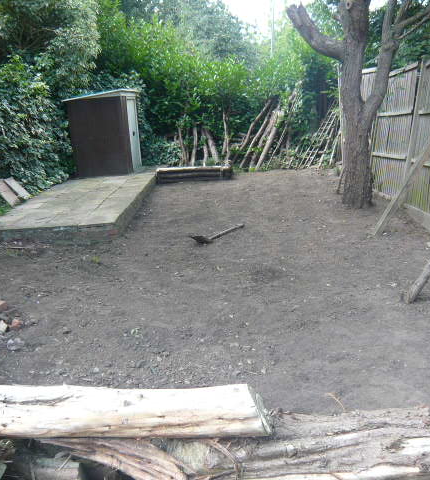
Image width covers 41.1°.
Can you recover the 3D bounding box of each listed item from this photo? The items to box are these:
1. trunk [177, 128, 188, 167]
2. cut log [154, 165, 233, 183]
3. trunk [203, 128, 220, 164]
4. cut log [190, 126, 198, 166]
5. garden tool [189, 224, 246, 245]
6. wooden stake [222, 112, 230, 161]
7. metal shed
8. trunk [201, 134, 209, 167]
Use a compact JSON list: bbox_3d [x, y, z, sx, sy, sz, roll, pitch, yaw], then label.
[{"bbox_3d":[-0.826,-2.380,14.676,0.100,1.000,0.100,-9,7,2],"label":"trunk"},{"bbox_3d":[-0.484,-1.517,13.148,1.663,0.330,0.280,-2,12,0],"label":"cut log"},{"bbox_3d":[-0.089,-2.392,14.705,0.160,1.027,0.150,-17,4,3],"label":"trunk"},{"bbox_3d":[-0.532,-2.380,14.678,0.110,0.989,0.100,4,7,-1],"label":"cut log"},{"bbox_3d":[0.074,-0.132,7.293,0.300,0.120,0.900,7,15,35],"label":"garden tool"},{"bbox_3d":[0.269,-2.625,14.656,0.110,1.253,0.100,-4,6,0],"label":"wooden stake"},{"bbox_3d":[-2.635,-2.576,13.946,1.380,1.840,1.750,-2,12,-2],"label":"metal shed"},{"bbox_3d":[-0.263,-2.294,14.699,0.120,0.813,0.100,-3,5,0],"label":"trunk"}]

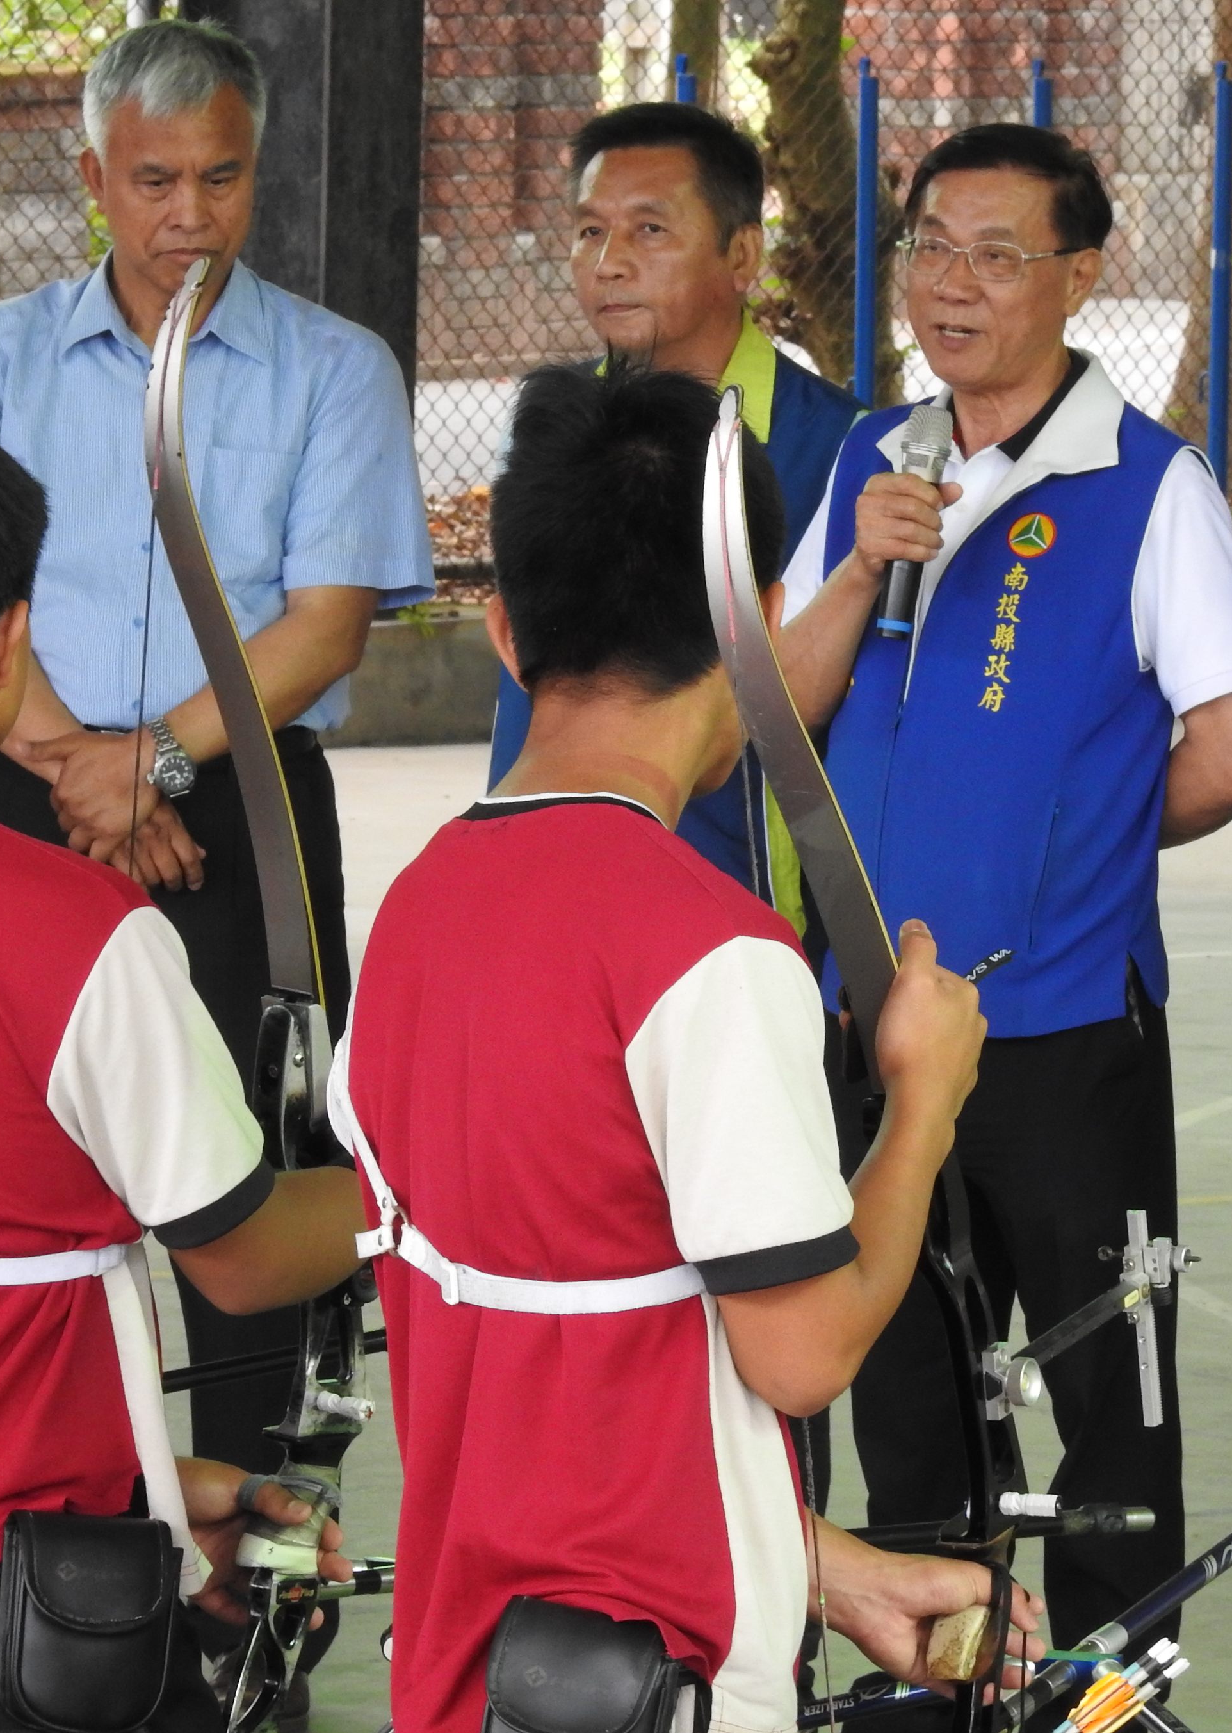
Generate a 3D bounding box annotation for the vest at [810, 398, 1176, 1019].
[{"bbox_3d":[0.383,-0.159,12.150,0.420,0.650,0.290,7,9,38],"label":"vest"}]

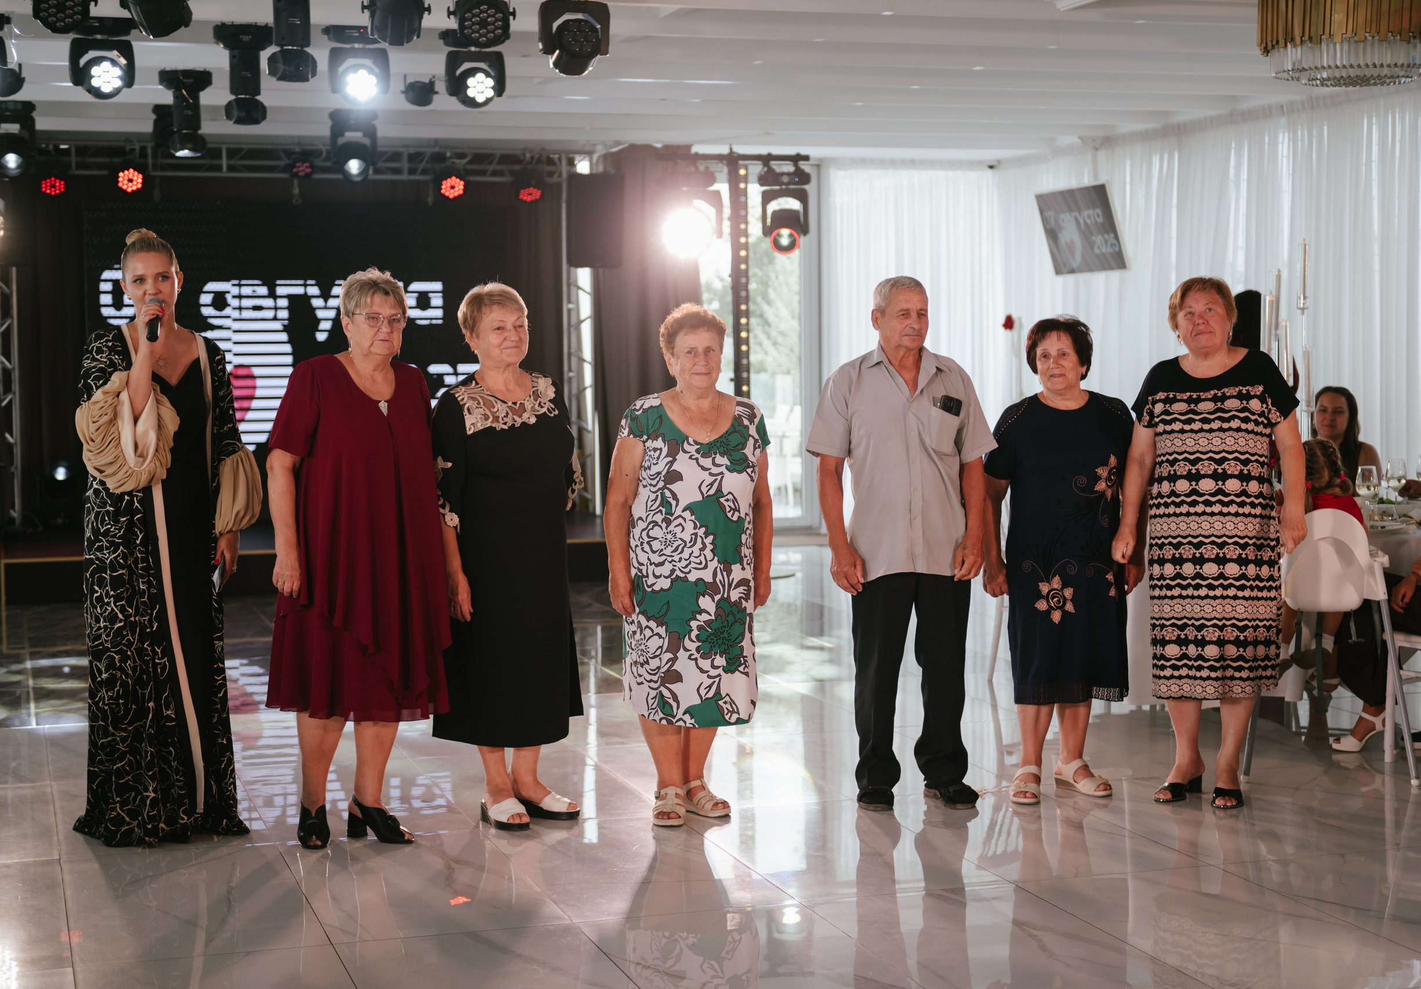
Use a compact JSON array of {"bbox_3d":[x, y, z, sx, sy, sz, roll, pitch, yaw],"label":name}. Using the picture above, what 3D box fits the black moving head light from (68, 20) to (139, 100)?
[{"bbox_3d":[-2.583,-1.851,9.662,0.275,0.340,0.240,-2,4,-17],"label":"black moving head light"}]

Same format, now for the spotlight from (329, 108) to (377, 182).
[{"bbox_3d":[-2.091,-2.042,13.286,0.280,0.420,0.250,-2,4,-17],"label":"spotlight"}]

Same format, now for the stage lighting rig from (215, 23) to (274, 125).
[{"bbox_3d":[-2.045,-1.838,9.941,0.250,0.435,0.260,-1,4,-12],"label":"stage lighting rig"}]

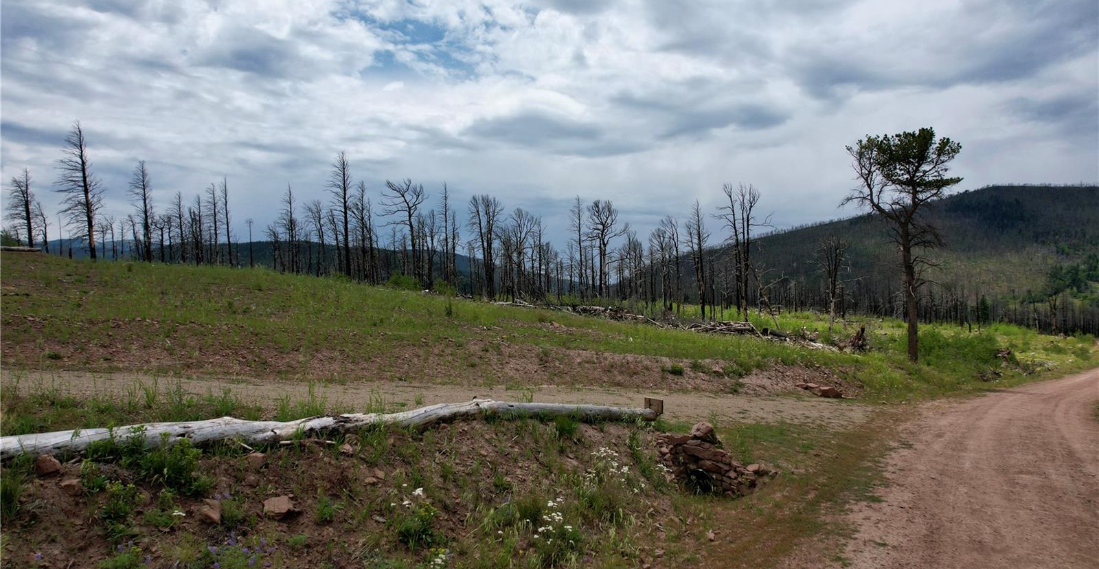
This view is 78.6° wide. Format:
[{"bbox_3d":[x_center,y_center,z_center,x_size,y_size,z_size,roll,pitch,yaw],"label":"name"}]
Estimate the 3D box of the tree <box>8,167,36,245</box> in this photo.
[{"bbox_3d":[-48.764,-7.019,62.001,2.057,7.517,1.954,-2,1,-38],"label":"tree"}]

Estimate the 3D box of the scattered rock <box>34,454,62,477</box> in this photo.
[{"bbox_3d":[-6.269,2.265,8.400,0.297,0.240,0.270,-2,1,-37],"label":"scattered rock"}]

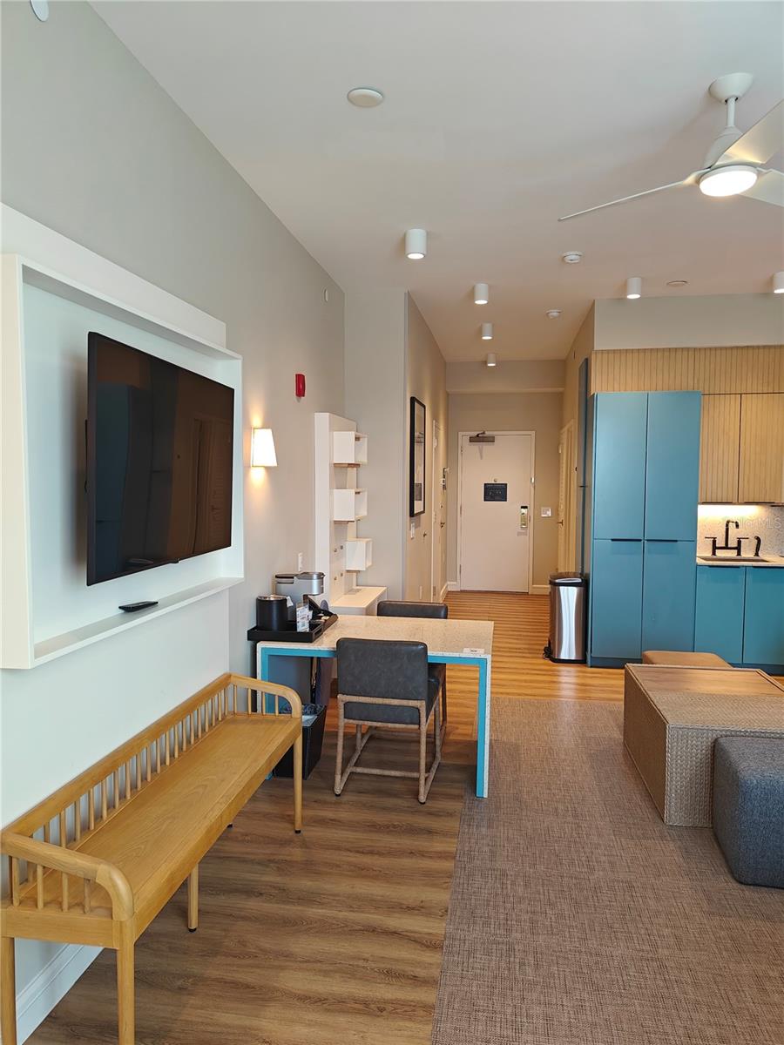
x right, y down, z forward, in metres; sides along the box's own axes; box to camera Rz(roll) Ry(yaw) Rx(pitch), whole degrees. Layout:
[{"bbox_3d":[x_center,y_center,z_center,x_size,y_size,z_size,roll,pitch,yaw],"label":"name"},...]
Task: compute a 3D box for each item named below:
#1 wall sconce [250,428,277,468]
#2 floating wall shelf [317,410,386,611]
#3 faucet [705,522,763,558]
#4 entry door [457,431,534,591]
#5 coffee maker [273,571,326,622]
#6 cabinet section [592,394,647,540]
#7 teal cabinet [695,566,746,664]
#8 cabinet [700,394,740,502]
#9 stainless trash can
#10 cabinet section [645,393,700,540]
[{"bbox_3d":[-0.675,-0.406,3.957,0.110,0.212,0.180,1,4,9],"label":"wall sconce"},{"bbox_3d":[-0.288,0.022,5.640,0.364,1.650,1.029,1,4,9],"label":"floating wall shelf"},{"bbox_3d":[2.973,0.151,6.285,0.470,0.323,0.210,1,4,9],"label":"faucet"},{"bbox_3d":[1.430,-0.130,9.982,1.004,2.203,0.060,1,4,9],"label":"entry door"},{"bbox_3d":[-0.554,0.440,4.368,0.288,0.291,0.125,1,4,9],"label":"coffee maker"},{"bbox_3d":[1.891,-0.474,6.149,0.398,1.190,0.590,1,4,9],"label":"cabinet section"},{"bbox_3d":[2.728,0.758,6.216,0.382,0.820,0.600,1,4,9],"label":"teal cabinet"},{"bbox_3d":[2.759,-0.633,6.268,0.381,0.915,0.340,1,4,9],"label":"cabinet"},{"bbox_3d":[1.543,0.848,6.425,0.360,0.720,0.340,1,4,9],"label":"stainless trash can"},{"bbox_3d":[2.285,-0.468,6.087,0.398,1.190,0.590,1,4,9],"label":"cabinet section"}]

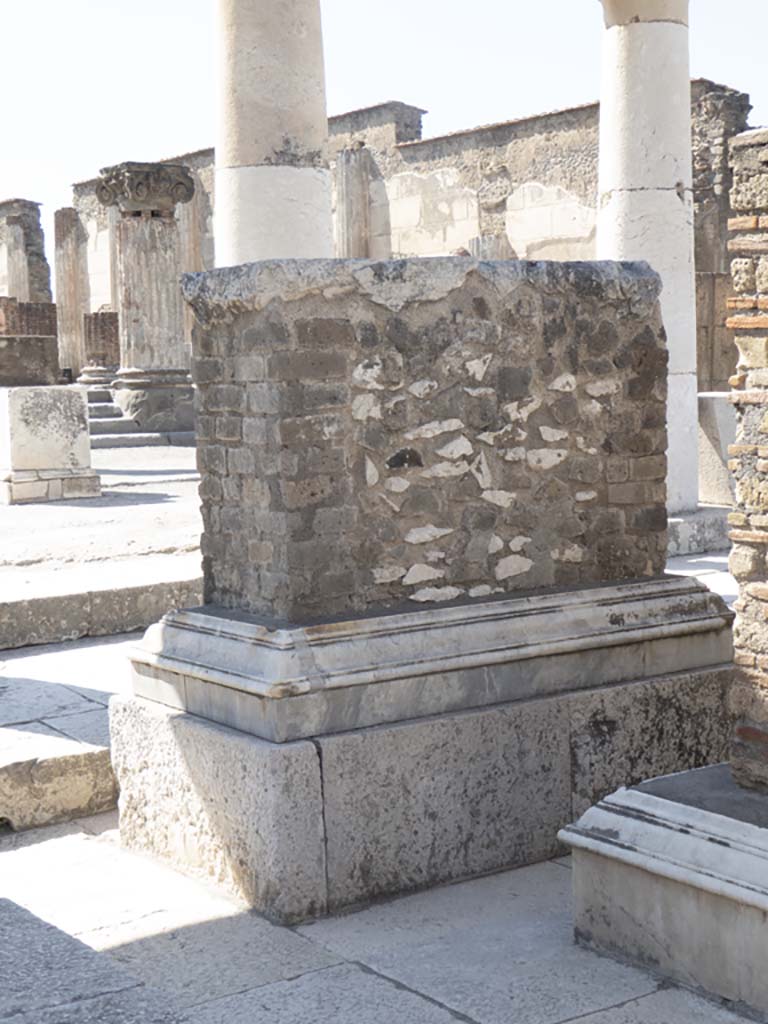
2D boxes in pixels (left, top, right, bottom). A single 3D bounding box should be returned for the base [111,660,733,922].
[{"bbox_3d":[0.229,0.834,5.594,2.100,0.510,1.050,-5,6,-36],"label":"base"}]

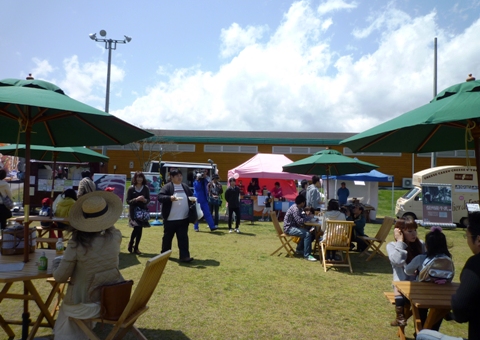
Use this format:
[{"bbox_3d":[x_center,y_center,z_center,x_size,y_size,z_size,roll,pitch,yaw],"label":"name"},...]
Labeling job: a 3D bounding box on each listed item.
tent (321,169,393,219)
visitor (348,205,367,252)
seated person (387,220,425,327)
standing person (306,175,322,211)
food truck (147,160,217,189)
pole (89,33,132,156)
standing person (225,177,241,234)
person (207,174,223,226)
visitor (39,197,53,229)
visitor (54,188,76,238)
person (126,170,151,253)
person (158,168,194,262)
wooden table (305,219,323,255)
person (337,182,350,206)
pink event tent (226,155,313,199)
[{"bbox_3d":[5.393,0.960,16.181,2.500,2.850,2.450,2,-3,2],"label":"tent"},{"bbox_3d":[2.733,1.380,8.100,0.750,1.080,0.520,2,-2,-8],"label":"visitor"},{"bbox_3d":[1.718,1.043,3.600,0.460,1.060,0.600,2,-2,0],"label":"seated person"},{"bbox_3d":[1.916,1.043,8.800,0.420,1.740,0.470,3,-2,-18],"label":"standing person"},{"bbox_3d":[-2.506,0.861,13.900,3.300,2.120,1.550,2,-2,-3],"label":"food truck"},{"bbox_3d":[-9.198,-3.832,23.807,2.900,11.660,0.900,2,-2,0],"label":"pole"},{"bbox_3d":[-0.212,1.072,10.500,0.480,1.640,0.330,2,-2,0],"label":"standing person"},{"bbox_3d":[-0.856,1.079,11.737,0.500,1.740,0.380,2,-2,0],"label":"person"},{"bbox_3d":[-4.208,1.037,7.500,0.320,0.880,0.440,2,-2,0],"label":"visitor"},{"bbox_3d":[-3.545,1.027,7.146,0.460,1.240,0.660,2,-2,9],"label":"visitor"},{"bbox_3d":[-2.045,0.880,7.005,0.460,1.640,0.360,3,-2,-12],"label":"person"},{"bbox_3d":[-1.216,0.835,6.685,0.620,1.730,0.480,3,-3,-30],"label":"person"},{"bbox_3d":[1.826,1.463,7.139,1.000,0.720,1.000,2,-3,0],"label":"wooden table"},{"bbox_3d":[4.637,1.466,15.554,0.520,1.720,0.340,1,-3,6],"label":"person"},{"bbox_3d":[1.459,0.754,15.562,3.650,2.900,2.600,3,-2,-9],"label":"pink event tent"}]

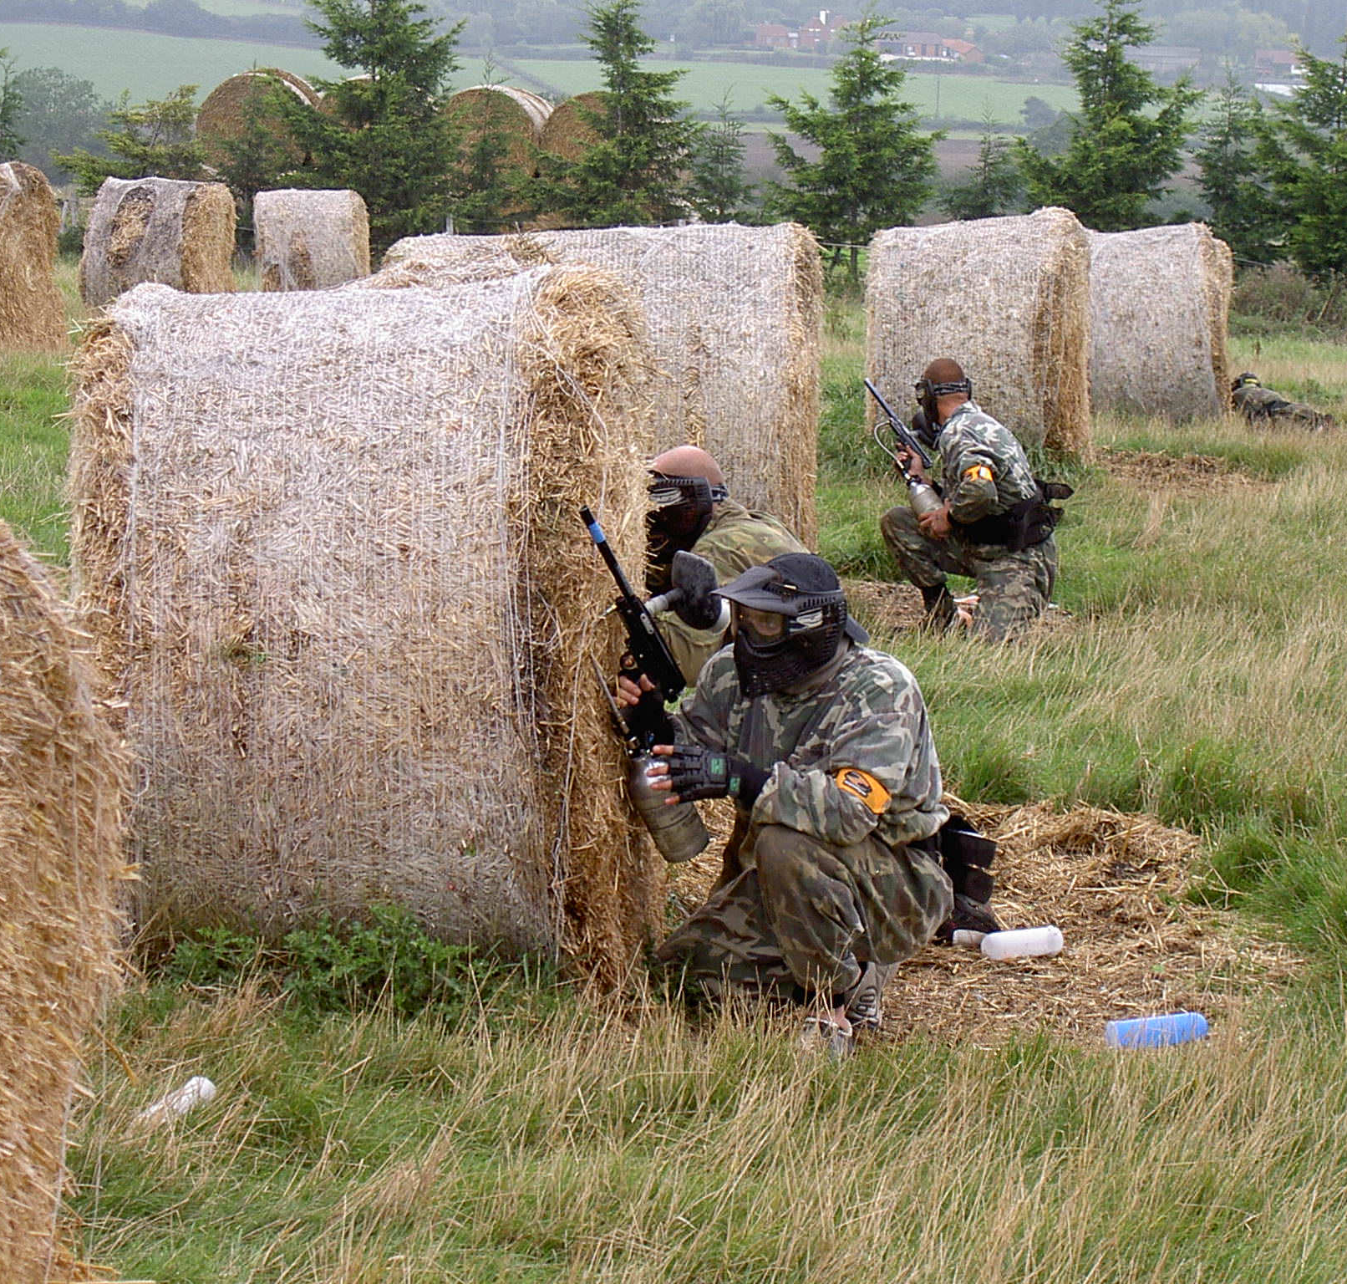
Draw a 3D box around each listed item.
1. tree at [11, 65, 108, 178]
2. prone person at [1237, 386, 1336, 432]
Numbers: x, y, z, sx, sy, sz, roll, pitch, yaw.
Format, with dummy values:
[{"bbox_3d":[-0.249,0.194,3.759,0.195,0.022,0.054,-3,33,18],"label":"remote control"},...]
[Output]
[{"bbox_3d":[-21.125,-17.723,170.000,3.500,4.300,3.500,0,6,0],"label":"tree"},{"bbox_3d":[4.568,-1.736,37.000,0.520,0.360,1.650,0,11,-22],"label":"prone person"}]

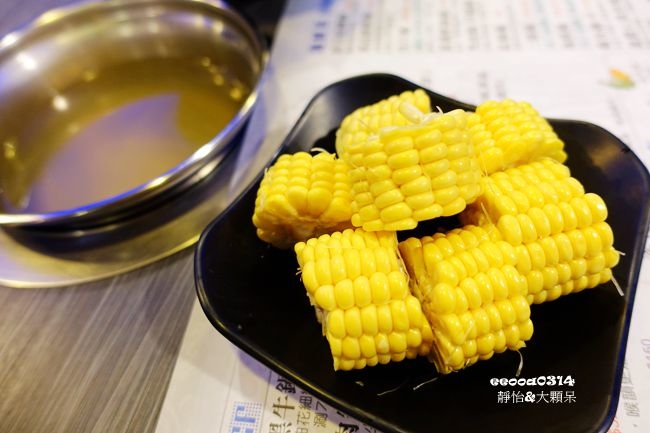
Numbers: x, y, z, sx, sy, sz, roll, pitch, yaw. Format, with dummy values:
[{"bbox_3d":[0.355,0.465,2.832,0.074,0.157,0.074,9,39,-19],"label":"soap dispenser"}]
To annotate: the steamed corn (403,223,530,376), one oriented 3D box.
[{"bbox_3d":[0.052,0.030,0.165,0.032,0.049,0.049,-17,55,-1],"label":"steamed corn"}]

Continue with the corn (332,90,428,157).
[{"bbox_3d":[0.032,-0.035,0.215,0.038,0.045,0.045,-27,57,-14],"label":"corn"}]

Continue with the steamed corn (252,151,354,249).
[{"bbox_3d":[-0.008,-0.005,0.200,0.044,0.044,0.029,4,57,8],"label":"steamed corn"}]

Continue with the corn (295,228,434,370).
[{"bbox_3d":[0.014,0.030,0.166,0.036,0.051,0.051,-16,55,-4],"label":"corn"}]

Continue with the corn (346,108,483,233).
[{"bbox_3d":[0.034,-0.018,0.167,0.049,0.033,0.049,-20,13,-9],"label":"corn"}]

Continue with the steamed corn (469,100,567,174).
[{"bbox_3d":[0.088,-0.032,0.213,0.043,0.043,0.033,-17,55,-7],"label":"steamed corn"}]

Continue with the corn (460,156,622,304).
[{"bbox_3d":[0.082,0.007,0.173,0.034,0.051,0.051,-18,55,-2],"label":"corn"}]

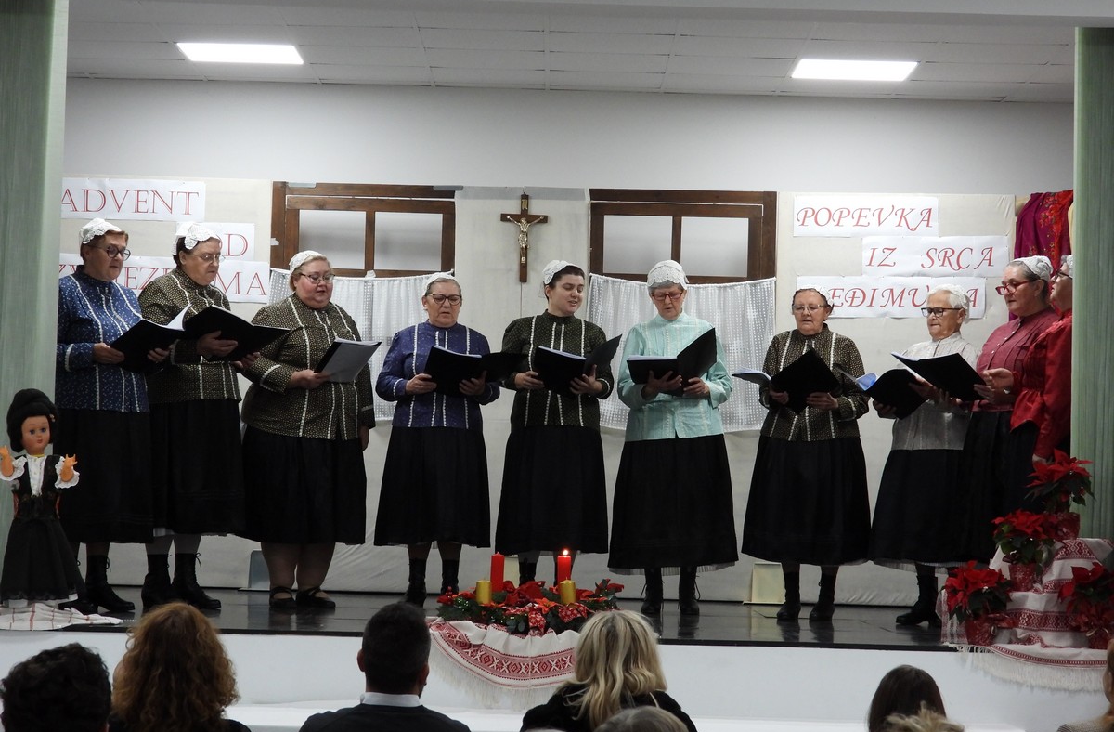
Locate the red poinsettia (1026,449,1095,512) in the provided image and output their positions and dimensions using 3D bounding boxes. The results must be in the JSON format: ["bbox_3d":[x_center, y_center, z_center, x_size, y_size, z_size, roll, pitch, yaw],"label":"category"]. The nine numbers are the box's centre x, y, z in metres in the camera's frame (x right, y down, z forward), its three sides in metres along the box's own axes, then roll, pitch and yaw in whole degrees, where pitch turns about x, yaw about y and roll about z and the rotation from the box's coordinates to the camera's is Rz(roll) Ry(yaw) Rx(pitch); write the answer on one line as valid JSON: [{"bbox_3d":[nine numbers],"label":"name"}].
[{"bbox_3d":[2.136,0.490,11.600,0.285,0.270,0.280,2,-2,0],"label":"red poinsettia"}]

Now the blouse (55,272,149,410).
[{"bbox_3d":[-2.010,-0.112,12.000,0.500,0.640,0.420,3,-3,-38],"label":"blouse"}]

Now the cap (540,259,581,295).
[{"bbox_3d":[0.015,-0.428,13.077,0.165,0.155,0.180,3,-3,-30],"label":"cap"}]

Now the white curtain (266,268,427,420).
[{"bbox_3d":[-0.999,-0.106,13.924,0.930,0.770,0.060,2,-2,0],"label":"white curtain"}]

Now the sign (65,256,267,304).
[{"bbox_3d":[-2.084,-0.454,14.233,1.180,0.212,0.010,2,-2,0],"label":"sign"}]

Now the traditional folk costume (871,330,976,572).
[{"bbox_3d":[1.641,0.375,12.197,0.510,1.050,0.440,0,-3,30],"label":"traditional folk costume"}]

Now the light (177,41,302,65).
[{"bbox_3d":[-1.549,-1.540,13.396,0.600,0.050,0.600,2,-2,0],"label":"light"}]

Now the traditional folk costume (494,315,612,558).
[{"bbox_3d":[-0.007,0.328,13.150,0.570,1.200,0.480,2,-2,-3],"label":"traditional folk costume"}]

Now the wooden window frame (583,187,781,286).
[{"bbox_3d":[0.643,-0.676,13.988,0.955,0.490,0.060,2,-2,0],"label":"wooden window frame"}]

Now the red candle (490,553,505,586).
[{"bbox_3d":[-0.245,0.853,11.350,0.054,0.162,0.054,2,-2,0],"label":"red candle"}]

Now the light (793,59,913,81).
[{"bbox_3d":[1.453,-1.465,13.380,0.600,0.040,0.600,2,-2,0],"label":"light"}]

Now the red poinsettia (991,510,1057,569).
[{"bbox_3d":[1.877,0.699,10.983,0.250,0.235,0.250,2,-2,0],"label":"red poinsettia"}]

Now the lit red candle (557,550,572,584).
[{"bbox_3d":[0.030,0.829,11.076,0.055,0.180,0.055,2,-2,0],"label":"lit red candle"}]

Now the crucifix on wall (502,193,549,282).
[{"bbox_3d":[-0.166,-0.663,14.212,0.240,0.465,0.050,2,-2,0],"label":"crucifix on wall"}]

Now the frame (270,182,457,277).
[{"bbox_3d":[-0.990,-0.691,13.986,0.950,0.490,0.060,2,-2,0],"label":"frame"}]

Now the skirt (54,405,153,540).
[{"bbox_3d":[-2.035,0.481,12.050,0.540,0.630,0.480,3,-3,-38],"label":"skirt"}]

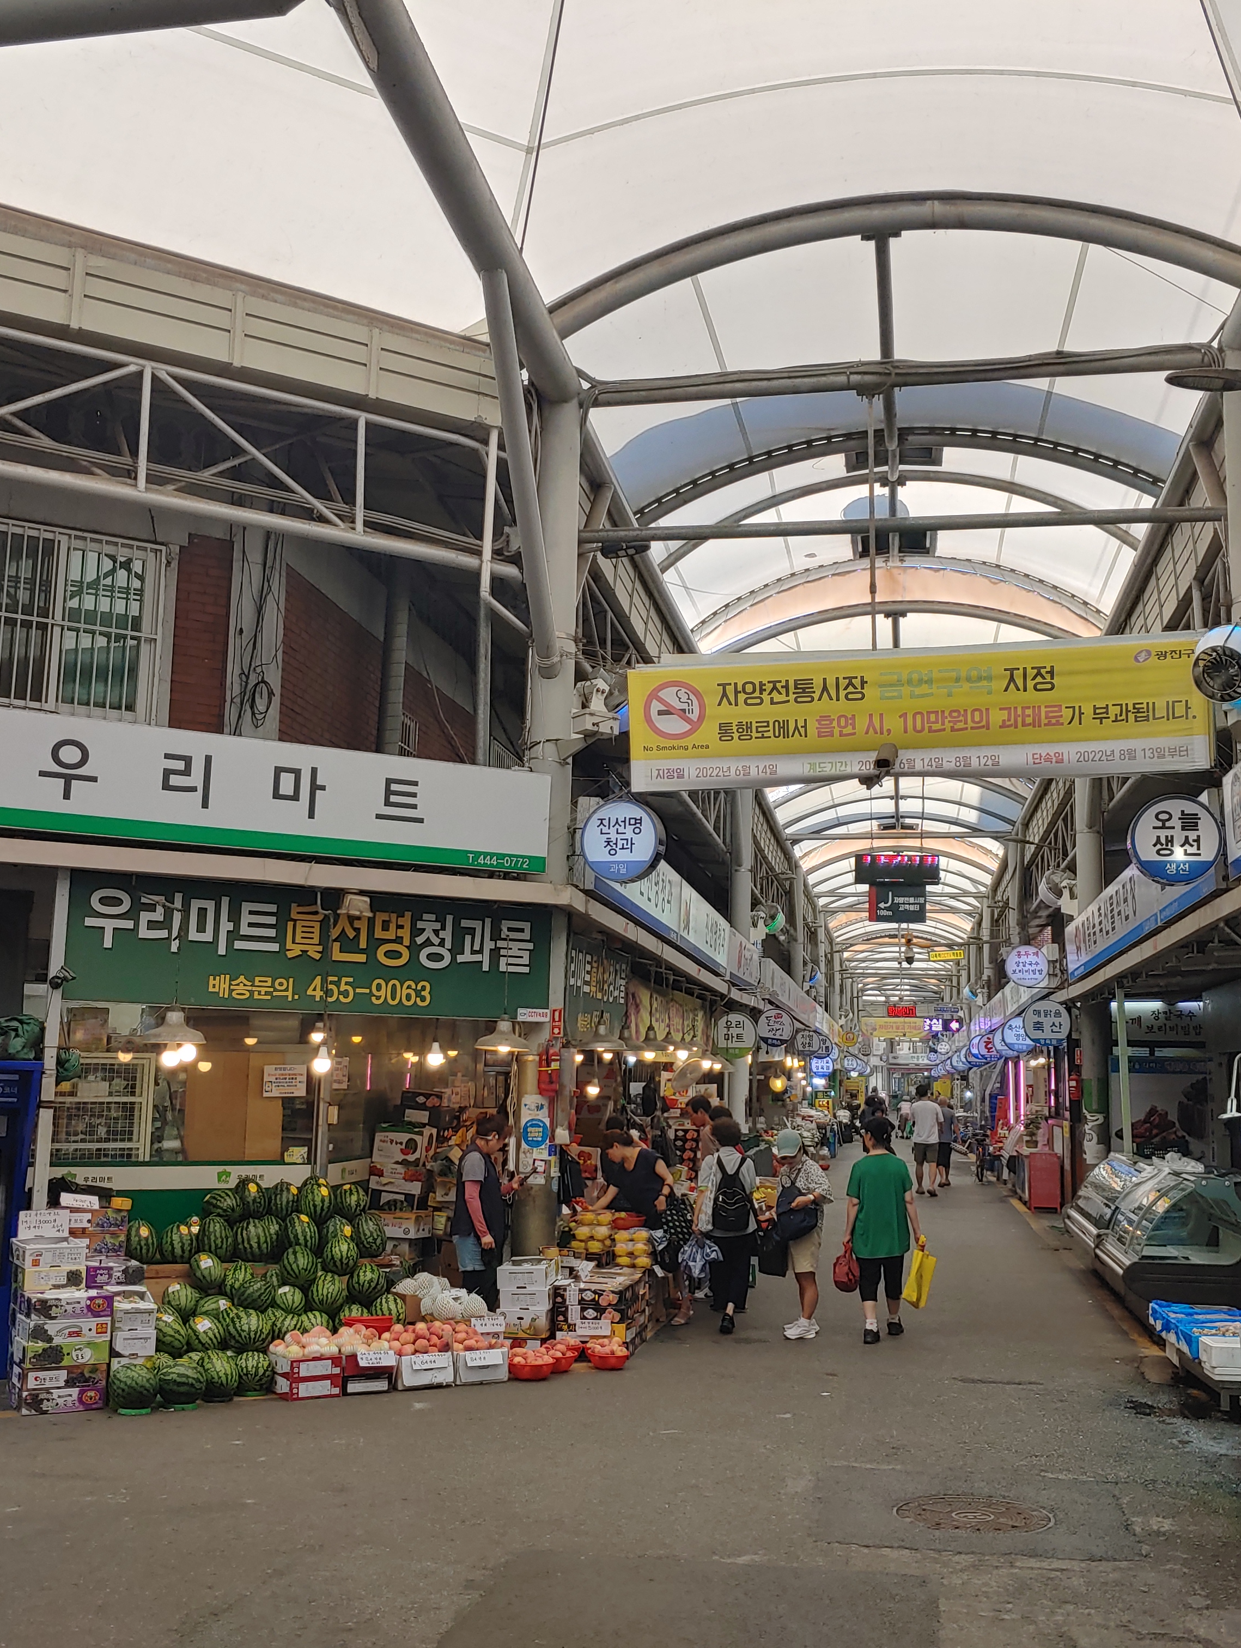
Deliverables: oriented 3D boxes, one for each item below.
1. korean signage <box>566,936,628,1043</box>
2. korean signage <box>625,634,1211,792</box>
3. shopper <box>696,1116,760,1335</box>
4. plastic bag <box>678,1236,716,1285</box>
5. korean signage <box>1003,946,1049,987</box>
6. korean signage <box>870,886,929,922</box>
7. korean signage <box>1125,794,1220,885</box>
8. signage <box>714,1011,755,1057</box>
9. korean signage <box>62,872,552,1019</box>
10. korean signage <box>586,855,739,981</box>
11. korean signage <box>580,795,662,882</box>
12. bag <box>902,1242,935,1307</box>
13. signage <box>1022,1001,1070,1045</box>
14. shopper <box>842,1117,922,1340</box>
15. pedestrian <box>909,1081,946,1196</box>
[{"bbox_3d":[-0.161,1.462,13.166,0.060,0.827,2.675,-1,-10,10],"label":"korean signage"},{"bbox_3d":[2.073,-0.758,11.406,4.135,0.936,0.100,-2,-10,15],"label":"korean signage"},{"bbox_3d":[0.789,2.926,11.621,0.460,1.530,0.380,-1,-10,10],"label":"shopper"},{"bbox_3d":[0.566,3.154,11.500,0.280,0.340,0.220,-1,-9,10],"label":"plastic bag"},{"bbox_3d":[6.463,2.270,25.128,0.690,0.690,0.180,-1,-9,10],"label":"korean signage"},{"bbox_3d":[3.990,1.156,22.749,0.818,0.528,0.100,-1,-9,10],"label":"korean signage"},{"bbox_3d":[3.833,0.124,10.972,0.605,0.605,0.160,-1,-9,10],"label":"korean signage"},{"bbox_3d":[1.730,3.177,23.968,0.670,0.670,0.170,-1,-9,10],"label":"signage"},{"bbox_3d":[-1.910,0.808,10.294,3.280,0.790,0.090,6,-11,-30],"label":"korean signage"},{"bbox_3d":[0.607,0.975,17.472,0.130,0.800,10.200,-1,-9,10],"label":"korean signage"},{"bbox_3d":[0.015,0.141,11.944,0.600,0.600,0.200,-2,-10,18],"label":"korean signage"},{"bbox_3d":[2.102,3.193,11.200,0.120,0.440,0.280,12,-7,12],"label":"bag"},{"bbox_3d":[5.647,2.646,21.031,0.605,0.605,0.160,-1,-9,10],"label":"signage"},{"bbox_3d":[1.886,2.871,11.341,0.520,1.580,0.400,-1,-10,10],"label":"shopper"},{"bbox_3d":[5.022,5.204,26.031,0.540,1.750,0.420,-1,-9,10],"label":"pedestrian"}]

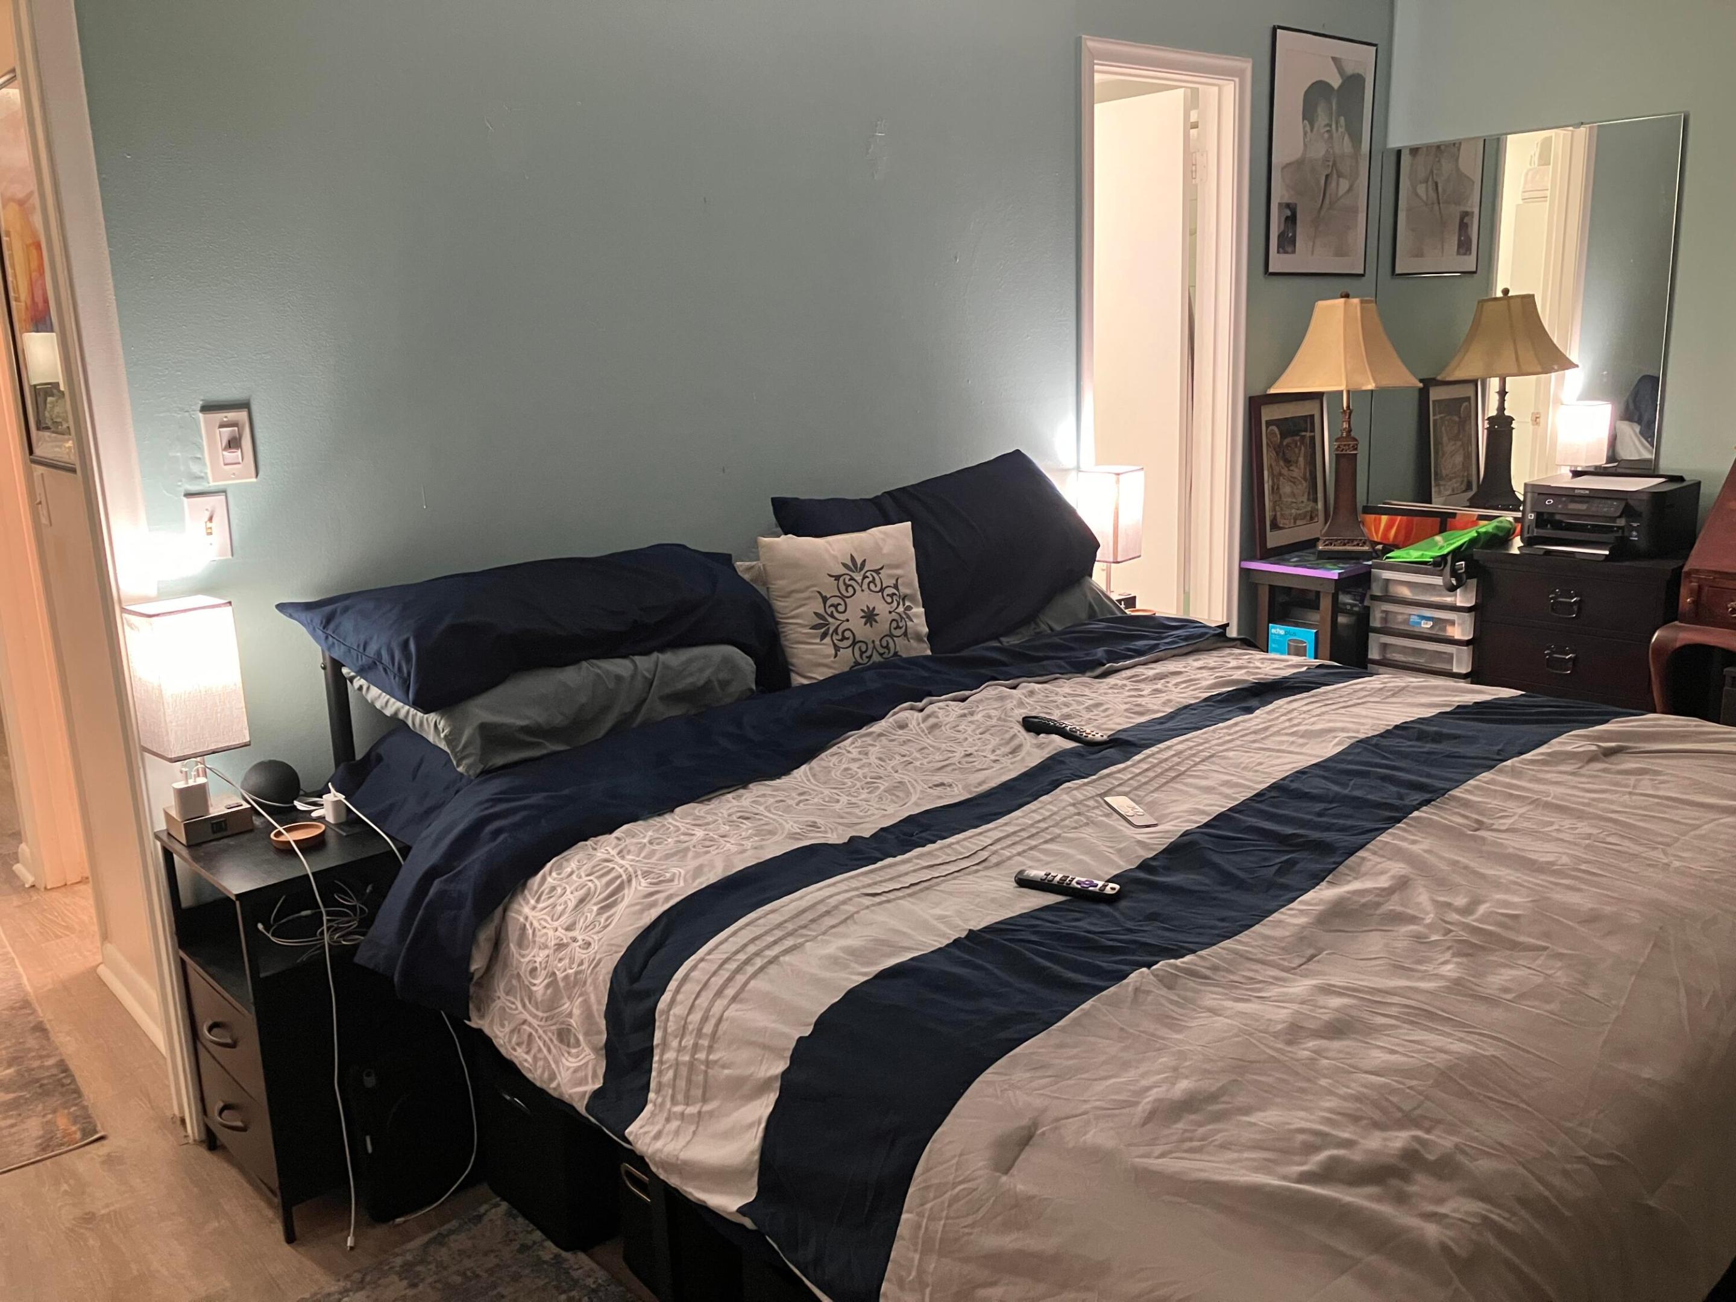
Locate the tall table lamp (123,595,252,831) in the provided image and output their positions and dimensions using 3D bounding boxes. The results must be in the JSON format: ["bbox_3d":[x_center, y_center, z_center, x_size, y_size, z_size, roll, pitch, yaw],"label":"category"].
[{"bbox_3d":[-1.129,0.114,2.364,0.127,0.397,0.127,-13,17,-39],"label":"tall table lamp"}]

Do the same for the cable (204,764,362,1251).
[{"bbox_3d":[-0.940,0.567,2.320,0.085,0.720,0.400,-13,17,-39],"label":"cable"}]

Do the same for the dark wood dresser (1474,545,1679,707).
[{"bbox_3d":[2.189,0.027,4.253,0.480,0.682,0.550,-13,17,-40],"label":"dark wood dresser"}]

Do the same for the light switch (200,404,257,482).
[{"bbox_3d":[-1.091,-0.350,2.404,0.079,0.123,0.028,-13,17,-39],"label":"light switch"}]

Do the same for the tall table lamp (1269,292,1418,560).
[{"bbox_3d":[1.521,-0.715,4.474,0.415,0.828,0.415,-13,17,-40],"label":"tall table lamp"}]

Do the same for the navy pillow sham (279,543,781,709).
[{"bbox_3d":[-0.560,-0.063,2.624,0.870,0.180,0.420,-13,37,-39],"label":"navy pillow sham"}]

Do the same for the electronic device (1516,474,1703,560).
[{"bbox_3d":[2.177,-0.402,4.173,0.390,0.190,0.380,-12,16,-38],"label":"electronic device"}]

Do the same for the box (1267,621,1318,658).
[{"bbox_3d":[1.411,-0.008,4.564,0.125,0.170,0.165,-13,17,-40],"label":"box"}]

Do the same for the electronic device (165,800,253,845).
[{"bbox_3d":[-1.127,0.288,2.403,0.108,0.042,0.106,-13,17,-40],"label":"electronic device"}]

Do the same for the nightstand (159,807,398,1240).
[{"bbox_3d":[-0.959,0.605,2.425,0.300,0.600,0.400,-13,17,-39],"label":"nightstand"}]

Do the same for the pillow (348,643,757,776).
[{"bbox_3d":[-0.556,0.049,2.651,0.680,0.155,0.400,-13,37,-39],"label":"pillow"}]

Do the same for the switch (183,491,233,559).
[{"bbox_3d":[-1.130,-0.214,2.402,0.070,0.114,0.015,-13,17,-40],"label":"switch"}]

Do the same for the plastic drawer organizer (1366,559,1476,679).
[{"bbox_3d":[1.767,0.044,4.255,0.370,0.660,0.325,-13,17,-39],"label":"plastic drawer organizer"}]

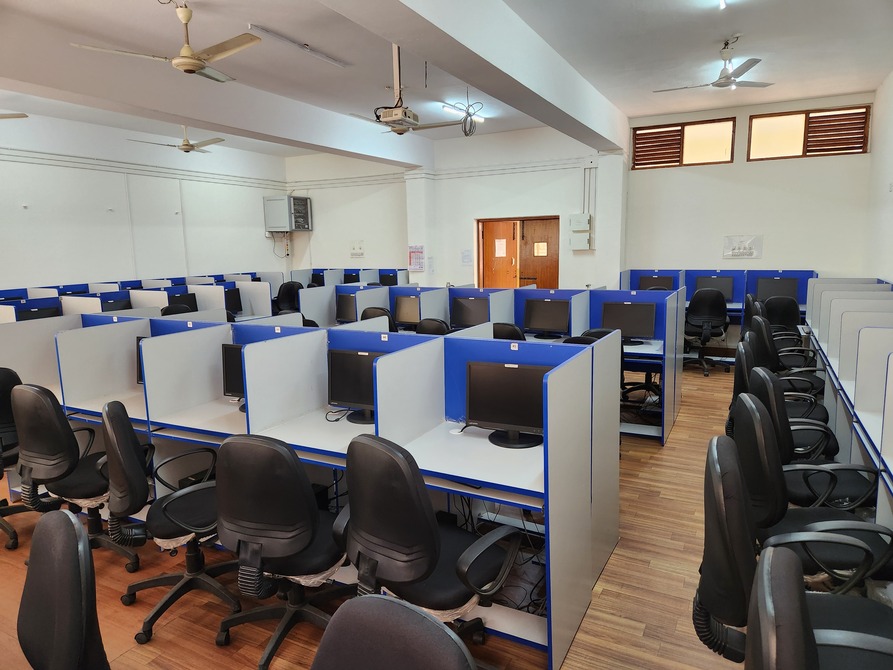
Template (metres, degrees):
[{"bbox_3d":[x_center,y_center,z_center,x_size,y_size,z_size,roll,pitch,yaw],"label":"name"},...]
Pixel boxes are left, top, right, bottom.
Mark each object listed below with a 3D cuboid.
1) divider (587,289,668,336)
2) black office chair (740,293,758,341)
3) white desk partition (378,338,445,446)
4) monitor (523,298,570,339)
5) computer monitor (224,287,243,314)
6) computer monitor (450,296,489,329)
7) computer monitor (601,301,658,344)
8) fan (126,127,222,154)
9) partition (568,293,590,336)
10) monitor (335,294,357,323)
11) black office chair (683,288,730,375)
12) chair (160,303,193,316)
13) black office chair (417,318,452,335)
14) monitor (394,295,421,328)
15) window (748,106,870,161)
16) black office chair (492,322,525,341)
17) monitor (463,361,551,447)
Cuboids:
[{"bbox_3d":[1.623,-0.174,5.202,0.730,0.430,0.030,3,10,27],"label":"divider"},{"bbox_3d":[3.428,0.116,6.278,0.620,1.040,0.600,3,10,27],"label":"black office chair"},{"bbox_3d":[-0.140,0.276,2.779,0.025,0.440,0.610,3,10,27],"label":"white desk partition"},{"bbox_3d":[0.901,-0.148,5.297,0.430,0.340,0.200,4,10,30],"label":"monitor"},{"bbox_3d":[-2.784,-0.414,7.568,0.200,0.340,0.430,3,10,27],"label":"computer monitor"},{"bbox_3d":[0.270,-0.184,5.626,0.430,0.340,0.200,3,10,27],"label":"computer monitor"},{"bbox_3d":[1.590,-0.099,5.164,0.440,0.355,0.215,3,10,27],"label":"computer monitor"},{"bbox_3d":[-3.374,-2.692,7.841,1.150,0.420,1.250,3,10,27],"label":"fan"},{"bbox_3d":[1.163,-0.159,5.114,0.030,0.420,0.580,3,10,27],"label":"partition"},{"bbox_3d":[-1.007,-0.259,6.535,0.440,0.355,0.215,3,10,27],"label":"monitor"},{"bbox_3d":[3.128,-0.059,7.224,0.600,1.020,0.620,3,10,24],"label":"black office chair"},{"bbox_3d":[-2.904,0.206,6.363,0.620,1.010,0.600,4,10,32],"label":"chair"},{"bbox_3d":[0.036,0.327,5.248,0.600,0.990,0.620,6,12,41],"label":"black office chair"},{"bbox_3d":[-0.326,-0.219,5.936,0.430,0.340,0.200,3,10,27],"label":"monitor"},{"bbox_3d":[4.518,-2.514,7.445,1.290,0.560,0.090,3,10,27],"label":"window"},{"bbox_3d":[0.597,0.382,4.824,0.600,1.000,0.600,3,10,25],"label":"black office chair"},{"bbox_3d":[0.324,0.312,2.740,0.440,0.355,0.215,3,10,27],"label":"monitor"}]

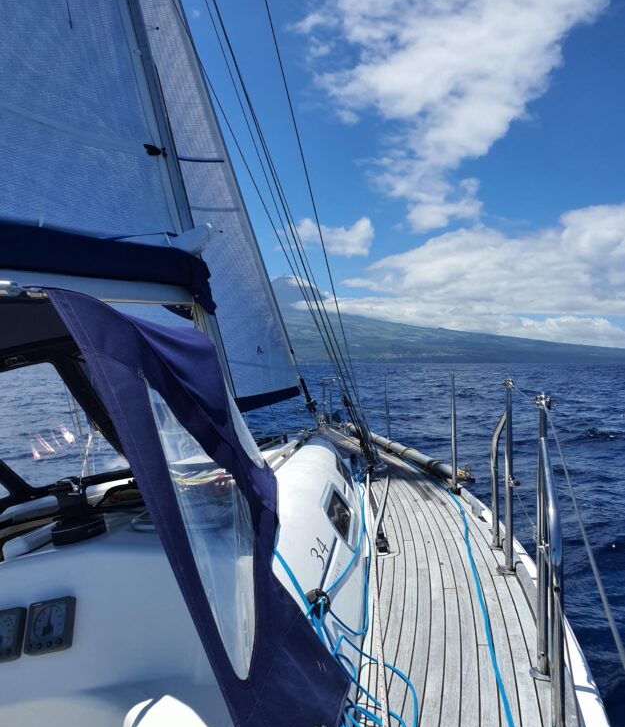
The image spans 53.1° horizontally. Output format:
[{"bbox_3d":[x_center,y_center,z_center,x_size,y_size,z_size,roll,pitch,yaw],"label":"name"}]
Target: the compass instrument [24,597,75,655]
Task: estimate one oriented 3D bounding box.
[{"bbox_3d":[-0.623,0.624,1.490,0.111,0.115,0.028,-14,-33,9],"label":"compass instrument"}]

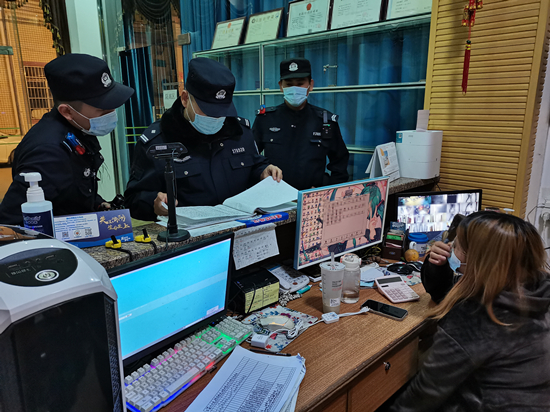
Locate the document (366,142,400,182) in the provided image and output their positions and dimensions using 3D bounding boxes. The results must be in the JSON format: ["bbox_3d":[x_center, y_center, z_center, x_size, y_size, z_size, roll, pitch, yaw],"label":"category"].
[{"bbox_3d":[0.566,-0.225,2.152,0.112,0.188,0.275,8,16,31],"label":"document"}]

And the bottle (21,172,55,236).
[{"bbox_3d":[-0.604,0.023,1.051,0.081,0.218,0.058,-7,15,-25],"label":"bottle"}]

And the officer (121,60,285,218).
[{"bbox_3d":[-0.317,0.187,1.848,0.590,1.660,0.470,-11,17,-38],"label":"officer"}]

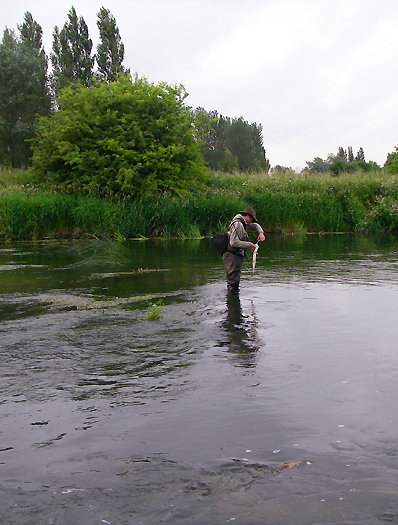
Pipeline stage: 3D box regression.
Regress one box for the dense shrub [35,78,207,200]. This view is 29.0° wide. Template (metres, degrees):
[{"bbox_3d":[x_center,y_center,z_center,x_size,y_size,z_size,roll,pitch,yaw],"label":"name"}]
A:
[{"bbox_3d":[-2.690,-4.027,26.000,5.600,4.200,5.000,0,6,0],"label":"dense shrub"}]

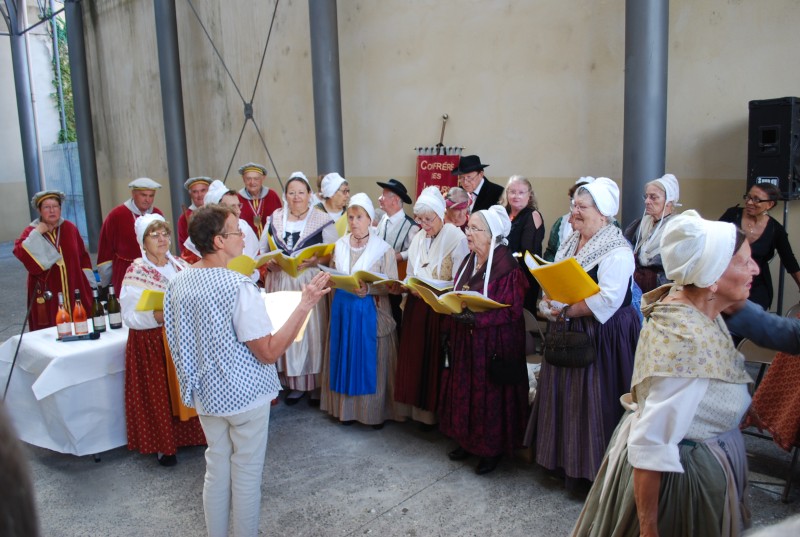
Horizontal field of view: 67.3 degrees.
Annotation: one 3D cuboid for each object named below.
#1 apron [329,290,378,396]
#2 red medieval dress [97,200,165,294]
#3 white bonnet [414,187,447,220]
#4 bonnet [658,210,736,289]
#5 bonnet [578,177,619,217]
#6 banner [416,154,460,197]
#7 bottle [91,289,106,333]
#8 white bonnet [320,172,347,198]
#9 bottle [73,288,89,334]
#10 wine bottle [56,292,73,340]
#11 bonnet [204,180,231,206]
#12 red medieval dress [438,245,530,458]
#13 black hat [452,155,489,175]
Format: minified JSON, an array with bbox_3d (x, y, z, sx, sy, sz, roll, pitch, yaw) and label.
[{"bbox_3d":[-0.319,0.506,4.170,0.370,0.770,0.200,1,9,21],"label":"apron"},{"bbox_3d":[-2.134,0.065,4.850,0.400,1.280,0.580,7,12,43],"label":"red medieval dress"},{"bbox_3d":[0.204,-0.435,4.020,0.195,0.220,0.220,4,25,34],"label":"white bonnet"},{"bbox_3d":[0.859,-0.058,1.730,0.205,0.225,0.180,0,9,12],"label":"bonnet"},{"bbox_3d":[1.060,-0.386,3.220,0.215,0.210,0.190,3,6,-18],"label":"bonnet"},{"bbox_3d":[0.329,-0.640,5.200,0.410,0.660,0.030,0,9,13],"label":"banner"},{"bbox_3d":[-2.086,0.282,4.133,0.087,0.300,0.087,-2,8,0],"label":"bottle"},{"bbox_3d":[-0.487,-0.608,4.400,0.190,0.190,0.180,-4,9,-11],"label":"white bonnet"},{"bbox_3d":[-2.162,0.292,4.043,0.087,0.300,0.087,-2,8,0],"label":"bottle"},{"bbox_3d":[-2.228,0.306,3.965,0.087,0.300,0.087,-2,8,0],"label":"wine bottle"},{"bbox_3d":[-1.313,-0.532,4.350,0.190,0.200,0.180,0,9,10],"label":"bonnet"},{"bbox_3d":[0.496,0.478,3.551,0.540,1.250,0.540,-7,10,-33],"label":"red medieval dress"},{"bbox_3d":[0.543,-0.809,4.700,0.285,0.130,0.320,6,22,45],"label":"black hat"}]

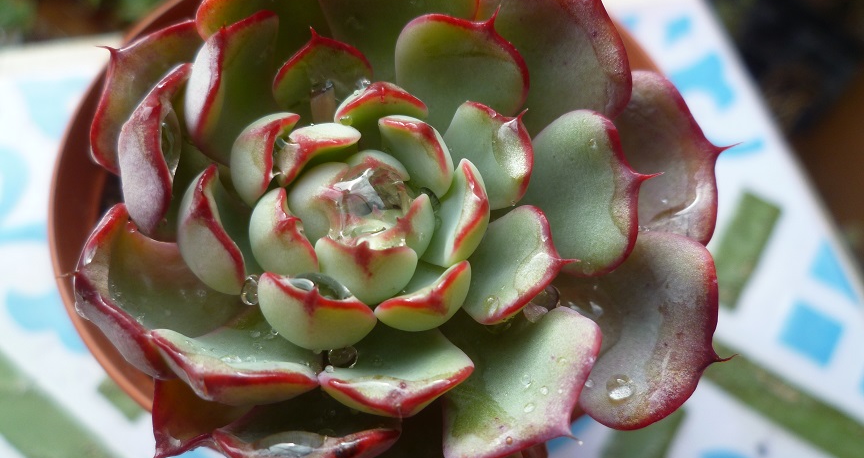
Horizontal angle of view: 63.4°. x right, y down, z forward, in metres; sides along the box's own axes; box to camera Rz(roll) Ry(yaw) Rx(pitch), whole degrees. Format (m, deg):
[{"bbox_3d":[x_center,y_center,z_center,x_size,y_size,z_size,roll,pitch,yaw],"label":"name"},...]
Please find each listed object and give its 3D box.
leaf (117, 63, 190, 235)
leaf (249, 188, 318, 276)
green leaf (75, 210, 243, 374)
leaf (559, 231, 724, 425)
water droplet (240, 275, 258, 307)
[{"bbox_3d":[-0.066,-0.019,0.168,0.013,0.023,0.036,-18,53,41],"label":"leaf"},{"bbox_3d":[-0.031,0.001,0.150,0.010,0.018,0.019,-25,63,20],"label":"leaf"},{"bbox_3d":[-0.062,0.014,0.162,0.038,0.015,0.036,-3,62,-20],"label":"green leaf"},{"bbox_3d":[0.046,0.023,0.160,0.039,0.012,0.042,12,63,18],"label":"leaf"},{"bbox_3d":[-0.030,0.010,0.117,0.003,0.004,0.005,-2,63,4],"label":"water droplet"}]

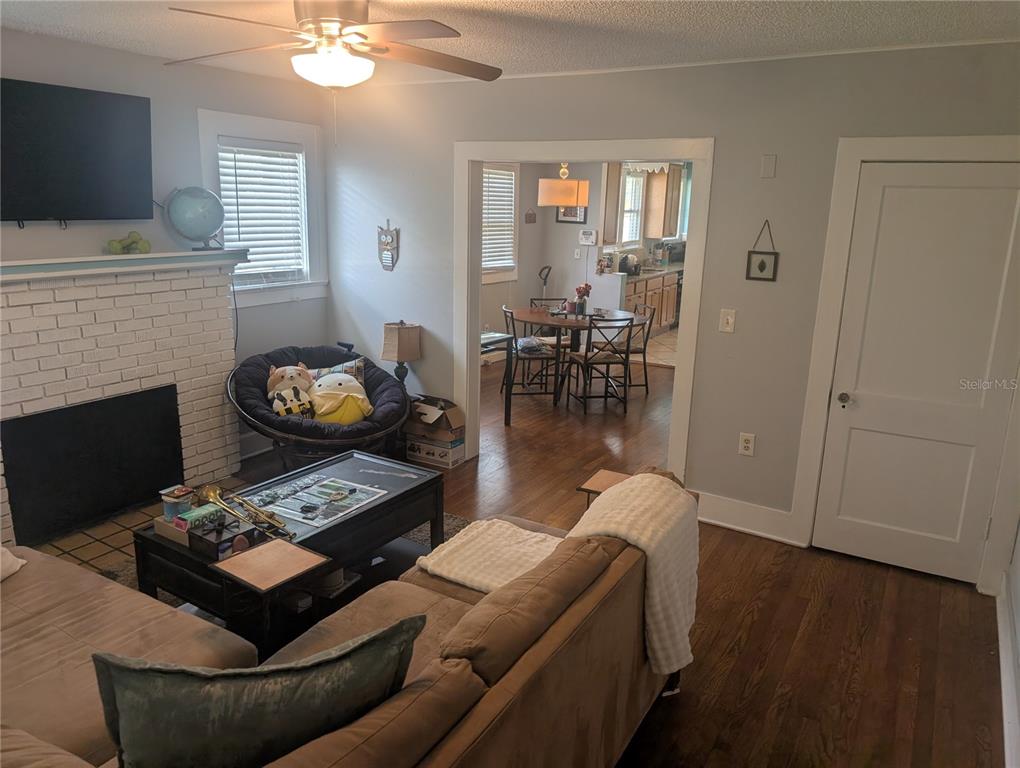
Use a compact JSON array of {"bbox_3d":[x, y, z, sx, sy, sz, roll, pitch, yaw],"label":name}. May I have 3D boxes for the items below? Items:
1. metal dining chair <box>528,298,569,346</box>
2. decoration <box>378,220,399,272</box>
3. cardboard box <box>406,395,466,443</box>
[{"bbox_3d":[0.442,-0.425,7.129,0.410,0.845,0.470,-2,15,-14],"label":"metal dining chair"},{"bbox_3d":[-0.844,-0.949,4.900,0.170,0.350,0.030,10,17,29],"label":"decoration"},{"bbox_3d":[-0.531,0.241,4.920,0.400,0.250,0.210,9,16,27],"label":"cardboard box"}]

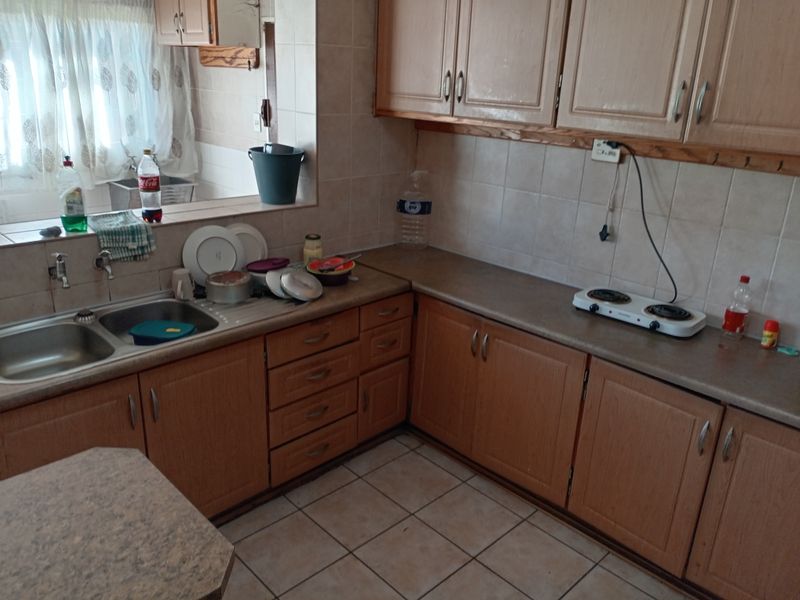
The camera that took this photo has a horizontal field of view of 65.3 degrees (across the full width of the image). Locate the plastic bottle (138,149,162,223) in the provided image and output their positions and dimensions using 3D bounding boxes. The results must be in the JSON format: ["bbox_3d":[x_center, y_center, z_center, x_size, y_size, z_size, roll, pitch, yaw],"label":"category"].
[{"bbox_3d":[-1.030,-0.472,2.564,0.092,0.294,0.092,-16,27,-42],"label":"plastic bottle"}]

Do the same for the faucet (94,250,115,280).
[{"bbox_3d":[-1.119,-0.124,2.365,0.055,0.095,0.095,-16,27,-42],"label":"faucet"}]

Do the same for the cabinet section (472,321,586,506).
[{"bbox_3d":[0.696,0.418,2.787,0.500,0.700,0.500,-17,27,-42],"label":"cabinet section"}]

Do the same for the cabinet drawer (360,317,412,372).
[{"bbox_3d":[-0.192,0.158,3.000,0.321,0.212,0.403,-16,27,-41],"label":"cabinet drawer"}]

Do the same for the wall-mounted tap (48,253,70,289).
[{"bbox_3d":[-1.235,-0.113,2.265,0.068,0.121,0.141,-16,27,-41],"label":"wall-mounted tap"}]

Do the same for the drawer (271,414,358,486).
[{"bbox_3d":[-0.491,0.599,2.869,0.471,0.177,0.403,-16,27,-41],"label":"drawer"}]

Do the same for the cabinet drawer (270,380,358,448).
[{"bbox_3d":[-0.484,0.424,2.769,0.458,0.168,0.410,-16,27,-42],"label":"cabinet drawer"}]

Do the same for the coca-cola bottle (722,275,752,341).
[{"bbox_3d":[1.279,0.029,2.342,0.084,0.249,0.084,-16,27,-42],"label":"coca-cola bottle"}]

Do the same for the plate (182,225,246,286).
[{"bbox_3d":[-0.795,-0.188,2.686,0.273,0.273,0.026,-12,10,-34],"label":"plate"}]

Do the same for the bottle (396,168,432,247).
[{"bbox_3d":[0.074,-0.491,3.413,0.193,0.413,0.193,2,20,0],"label":"bottle"}]

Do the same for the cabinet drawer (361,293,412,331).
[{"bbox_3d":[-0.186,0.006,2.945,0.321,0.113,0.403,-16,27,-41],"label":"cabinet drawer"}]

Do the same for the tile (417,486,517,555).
[{"bbox_3d":[0.293,0.922,2.638,0.331,0.010,0.331,-16,27,-42],"label":"tile"}]

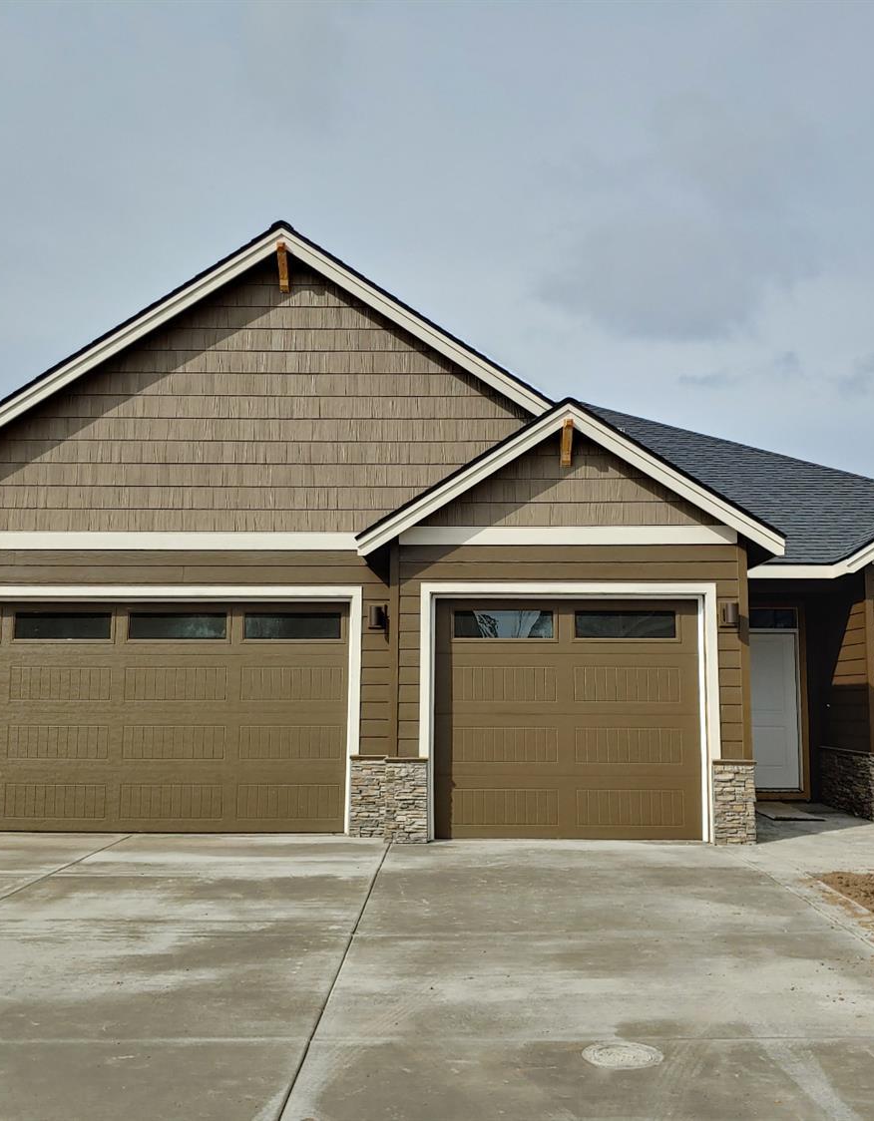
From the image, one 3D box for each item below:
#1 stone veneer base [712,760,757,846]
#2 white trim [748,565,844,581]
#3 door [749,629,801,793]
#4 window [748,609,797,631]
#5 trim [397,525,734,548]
[{"bbox_3d":[2.892,2.355,10.584,0.424,0.798,0.199,0,-7,1],"label":"stone veneer base"},{"bbox_3d":[4.041,0.135,12.535,1.159,0.163,0.050,0,-7,1],"label":"white trim"},{"bbox_3d":[4.260,1.993,14.126,0.947,2.093,0.100,0,-7,1],"label":"door"},{"bbox_3d":[4.271,0.778,14.268,0.947,0.285,0.100,0,-7,1],"label":"window"},{"bbox_3d":[1.319,-0.249,10.889,3.399,0.182,0.040,0,-7,1],"label":"trim"}]

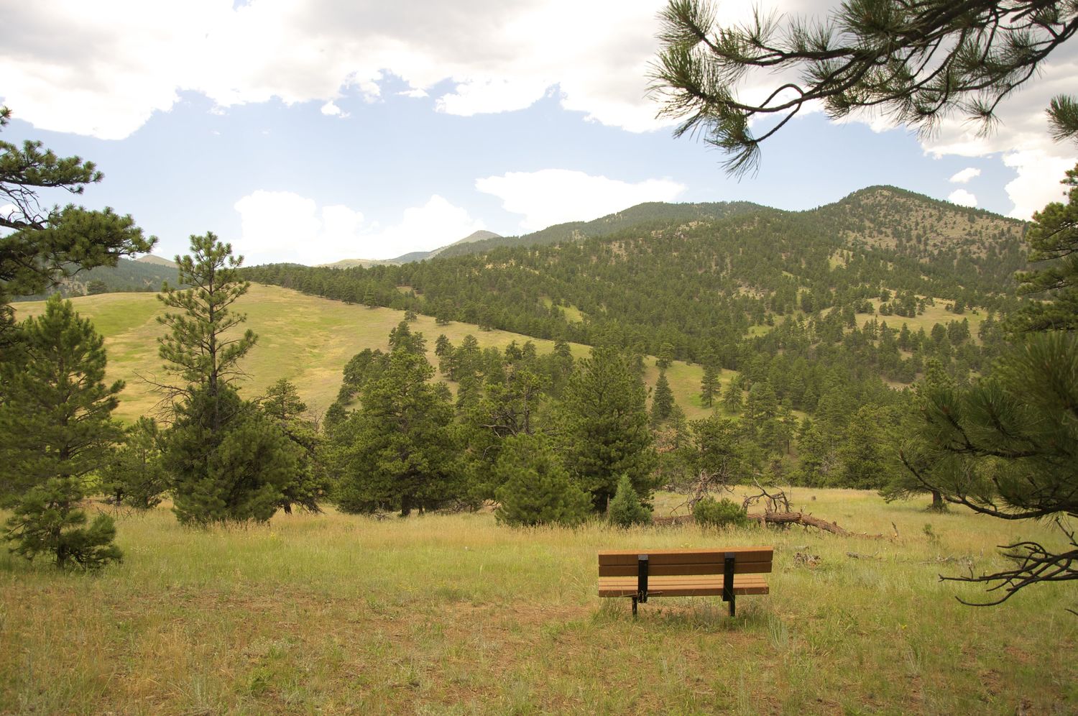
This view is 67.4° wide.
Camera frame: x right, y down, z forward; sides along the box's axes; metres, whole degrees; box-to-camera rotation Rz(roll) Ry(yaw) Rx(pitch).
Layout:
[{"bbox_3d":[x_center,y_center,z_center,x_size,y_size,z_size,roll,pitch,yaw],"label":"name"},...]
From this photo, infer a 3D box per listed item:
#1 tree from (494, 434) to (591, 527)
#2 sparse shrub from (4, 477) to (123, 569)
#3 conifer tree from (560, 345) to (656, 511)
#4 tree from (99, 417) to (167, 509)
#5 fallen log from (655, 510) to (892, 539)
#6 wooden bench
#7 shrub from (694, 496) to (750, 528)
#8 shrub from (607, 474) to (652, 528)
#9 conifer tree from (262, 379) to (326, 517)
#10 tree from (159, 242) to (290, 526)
[{"bbox_3d":[0.108,3.211,20.800,2.495,2.452,2.370,-1,-2,0],"label":"tree"},{"bbox_3d":[-8.420,2.931,14.300,2.088,1.671,1.984,-1,-2,0],"label":"sparse shrub"},{"bbox_3d":[2.224,2.319,26.000,3.119,5.478,2.963,-1,-2,0],"label":"conifer tree"},{"bbox_3d":[-15.536,4.058,31.000,3.039,3.621,2.887,-1,-2,0],"label":"tree"},{"bbox_3d":[5.267,3.961,18.800,5.331,0.420,0.500,-2,-2,27],"label":"fallen log"},{"bbox_3d":[1.737,2.655,9.600,2.000,0.880,0.640,-1,-2,5],"label":"wooden bench"},{"bbox_3d":[4.368,3.704,19.300,1.349,0.825,1.281,-1,-2,0],"label":"shrub"},{"bbox_3d":[2.332,3.710,20.800,1.128,1.410,1.072,-1,-2,0],"label":"shrub"},{"bbox_3d":[-8.420,2.957,27.000,2.619,4.590,2.488,-1,-2,0],"label":"conifer tree"},{"bbox_3d":[-8.777,0.645,22.500,3.731,8.167,3.545,-1,-2,0],"label":"tree"}]

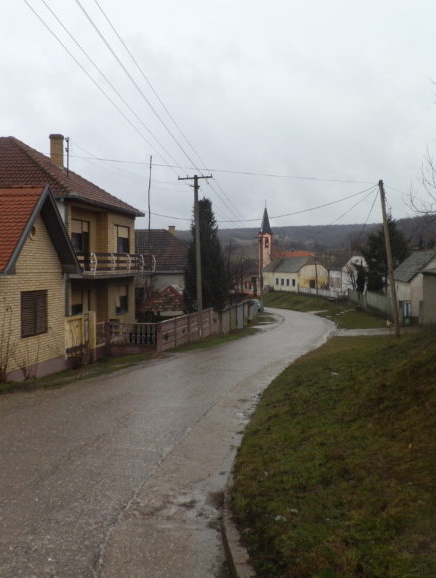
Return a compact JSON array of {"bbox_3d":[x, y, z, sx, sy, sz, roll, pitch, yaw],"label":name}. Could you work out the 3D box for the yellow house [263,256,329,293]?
[{"bbox_3d":[13.500,-2.570,109.000,6.300,6.100,12.000,-1,2,-24],"label":"yellow house"}]

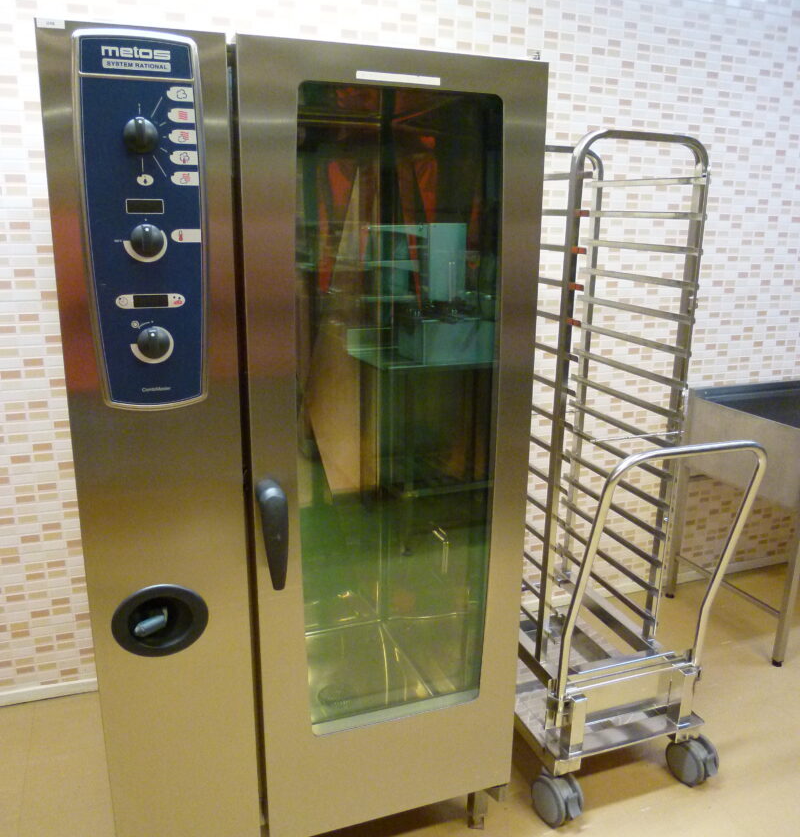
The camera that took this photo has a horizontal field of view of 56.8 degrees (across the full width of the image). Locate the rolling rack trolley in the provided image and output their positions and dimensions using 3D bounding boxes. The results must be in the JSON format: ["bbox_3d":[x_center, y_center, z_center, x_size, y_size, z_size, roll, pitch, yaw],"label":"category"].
[{"bbox_3d":[0.517,0.135,2.012,0.485,1.687,0.820,-5,15,-19],"label":"rolling rack trolley"}]

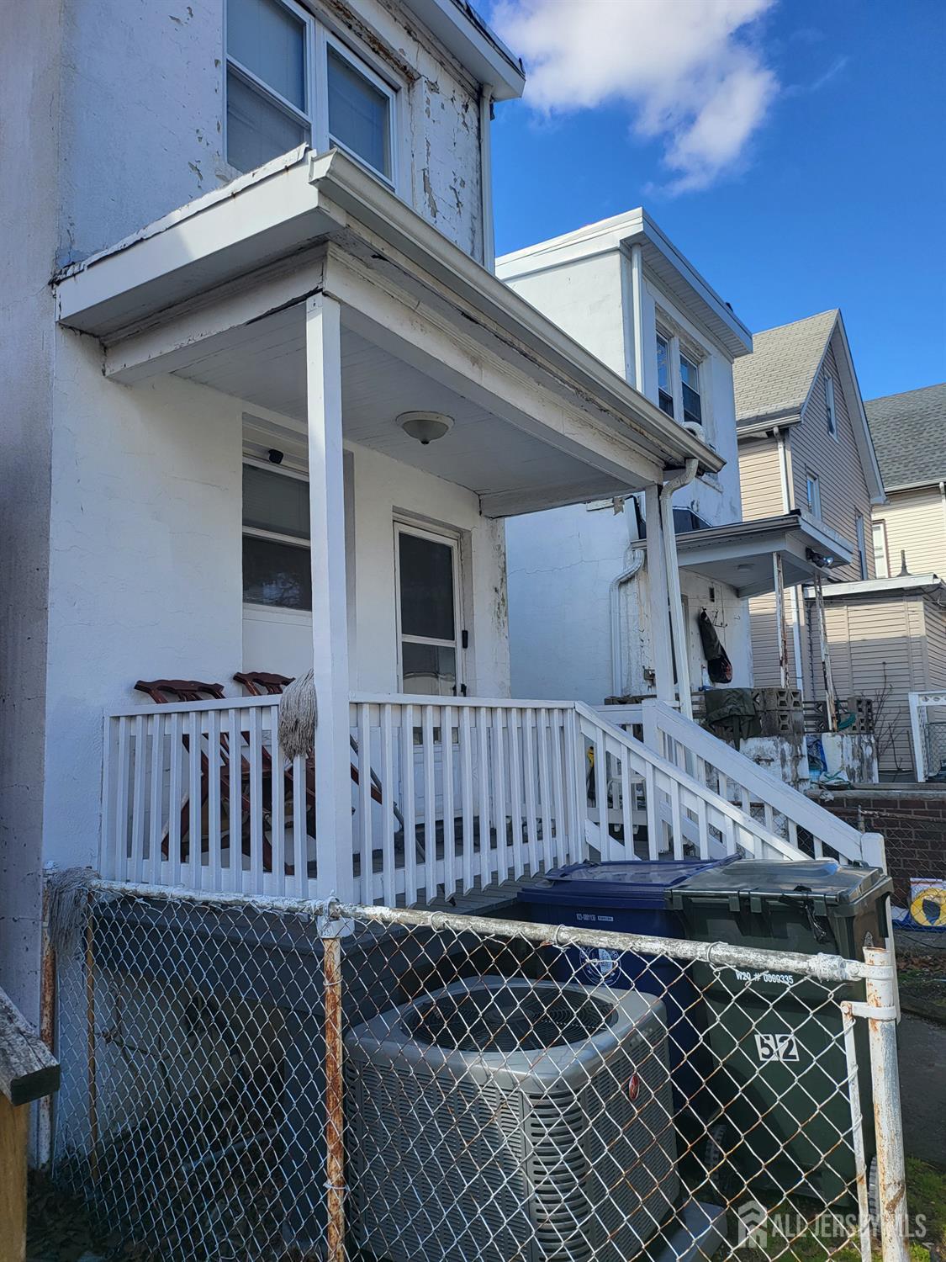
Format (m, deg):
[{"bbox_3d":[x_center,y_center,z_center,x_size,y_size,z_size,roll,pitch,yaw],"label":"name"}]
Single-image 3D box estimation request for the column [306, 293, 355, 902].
[{"bbox_3d":[-0.540,-0.100,3.292,0.095,2.414,0.095,-6,-8,32],"label":"column"}]

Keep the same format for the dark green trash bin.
[{"bbox_3d":[1.192,1.427,3.307,0.637,1.054,0.731,-6,-8,32],"label":"dark green trash bin"}]

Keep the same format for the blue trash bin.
[{"bbox_3d":[0.672,1.521,3.786,0.646,1.045,0.714,-6,-8,32],"label":"blue trash bin"}]

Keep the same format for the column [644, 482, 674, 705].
[{"bbox_3d":[1.328,0.173,6.140,0.095,2.431,0.095,-6,-8,32],"label":"column"}]

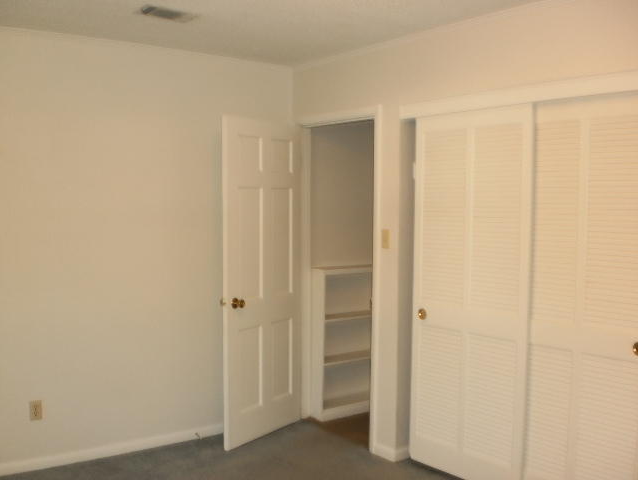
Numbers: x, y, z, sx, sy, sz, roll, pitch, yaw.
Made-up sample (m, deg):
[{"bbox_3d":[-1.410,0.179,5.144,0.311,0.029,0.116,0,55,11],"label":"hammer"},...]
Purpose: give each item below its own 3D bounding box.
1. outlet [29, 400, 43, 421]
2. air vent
[{"bbox_3d":[-1.531,0.929,3.613,0.072,0.115,0.015,-2,4,-37],"label":"outlet"},{"bbox_3d":[-0.744,-1.117,3.287,0.260,0.030,0.140,-2,4,-37],"label":"air vent"}]

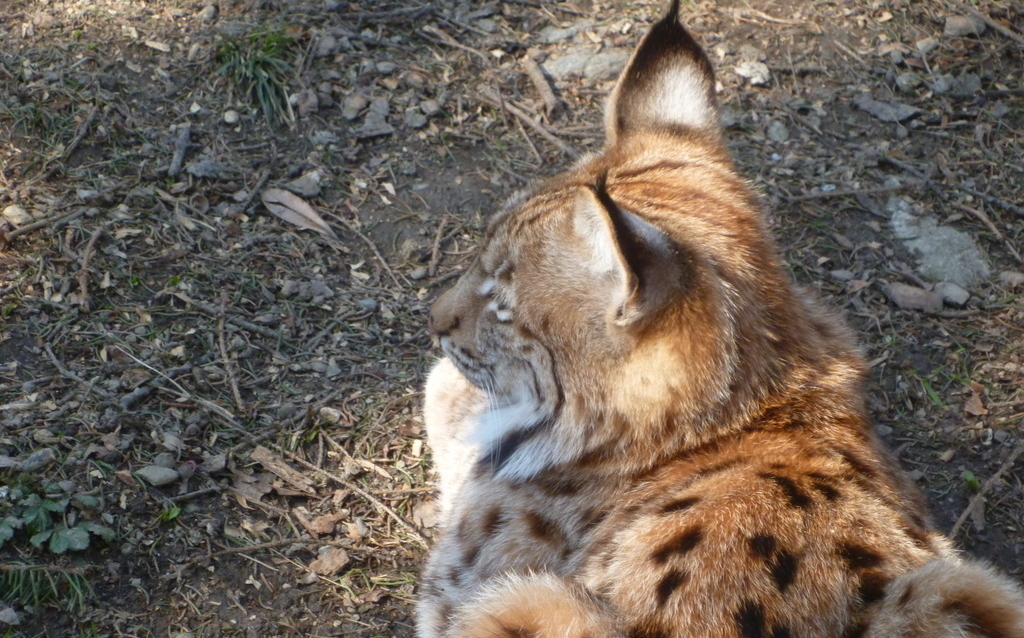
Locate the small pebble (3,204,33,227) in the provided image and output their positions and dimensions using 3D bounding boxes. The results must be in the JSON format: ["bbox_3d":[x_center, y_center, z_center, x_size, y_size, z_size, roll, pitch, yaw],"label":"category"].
[{"bbox_3d":[-0.454,-0.095,3.806,0.032,0.014,0.019,24,46,26],"label":"small pebble"}]

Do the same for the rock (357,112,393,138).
[{"bbox_3d":[-0.123,-0.173,3.693,0.031,0.011,0.026,0,43,0],"label":"rock"}]

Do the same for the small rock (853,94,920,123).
[{"bbox_3d":[0.314,-0.177,3.476,0.057,0.014,0.030,14,44,15],"label":"small rock"}]

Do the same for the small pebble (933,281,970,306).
[{"bbox_3d":[0.375,-0.021,3.528,0.030,0.013,0.022,0,43,0],"label":"small pebble"}]

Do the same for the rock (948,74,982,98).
[{"bbox_3d":[0.433,-0.223,3.958,0.030,0.015,0.029,0,40,0],"label":"rock"}]

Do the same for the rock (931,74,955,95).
[{"bbox_3d":[0.412,-0.224,3.960,0.020,0.014,0.027,14,42,16],"label":"rock"}]

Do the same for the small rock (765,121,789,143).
[{"bbox_3d":[0.249,-0.176,3.902,0.019,0.014,0.027,-6,40,-8],"label":"small rock"}]

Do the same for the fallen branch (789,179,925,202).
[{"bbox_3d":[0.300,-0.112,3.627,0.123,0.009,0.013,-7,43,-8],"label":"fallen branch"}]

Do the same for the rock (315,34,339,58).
[{"bbox_3d":[-0.159,-0.234,3.539,0.021,0.014,0.028,0,42,0],"label":"rock"}]

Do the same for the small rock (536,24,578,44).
[{"bbox_3d":[0.039,-0.245,3.554,0.036,0.010,0.025,0,42,0],"label":"small rock"}]

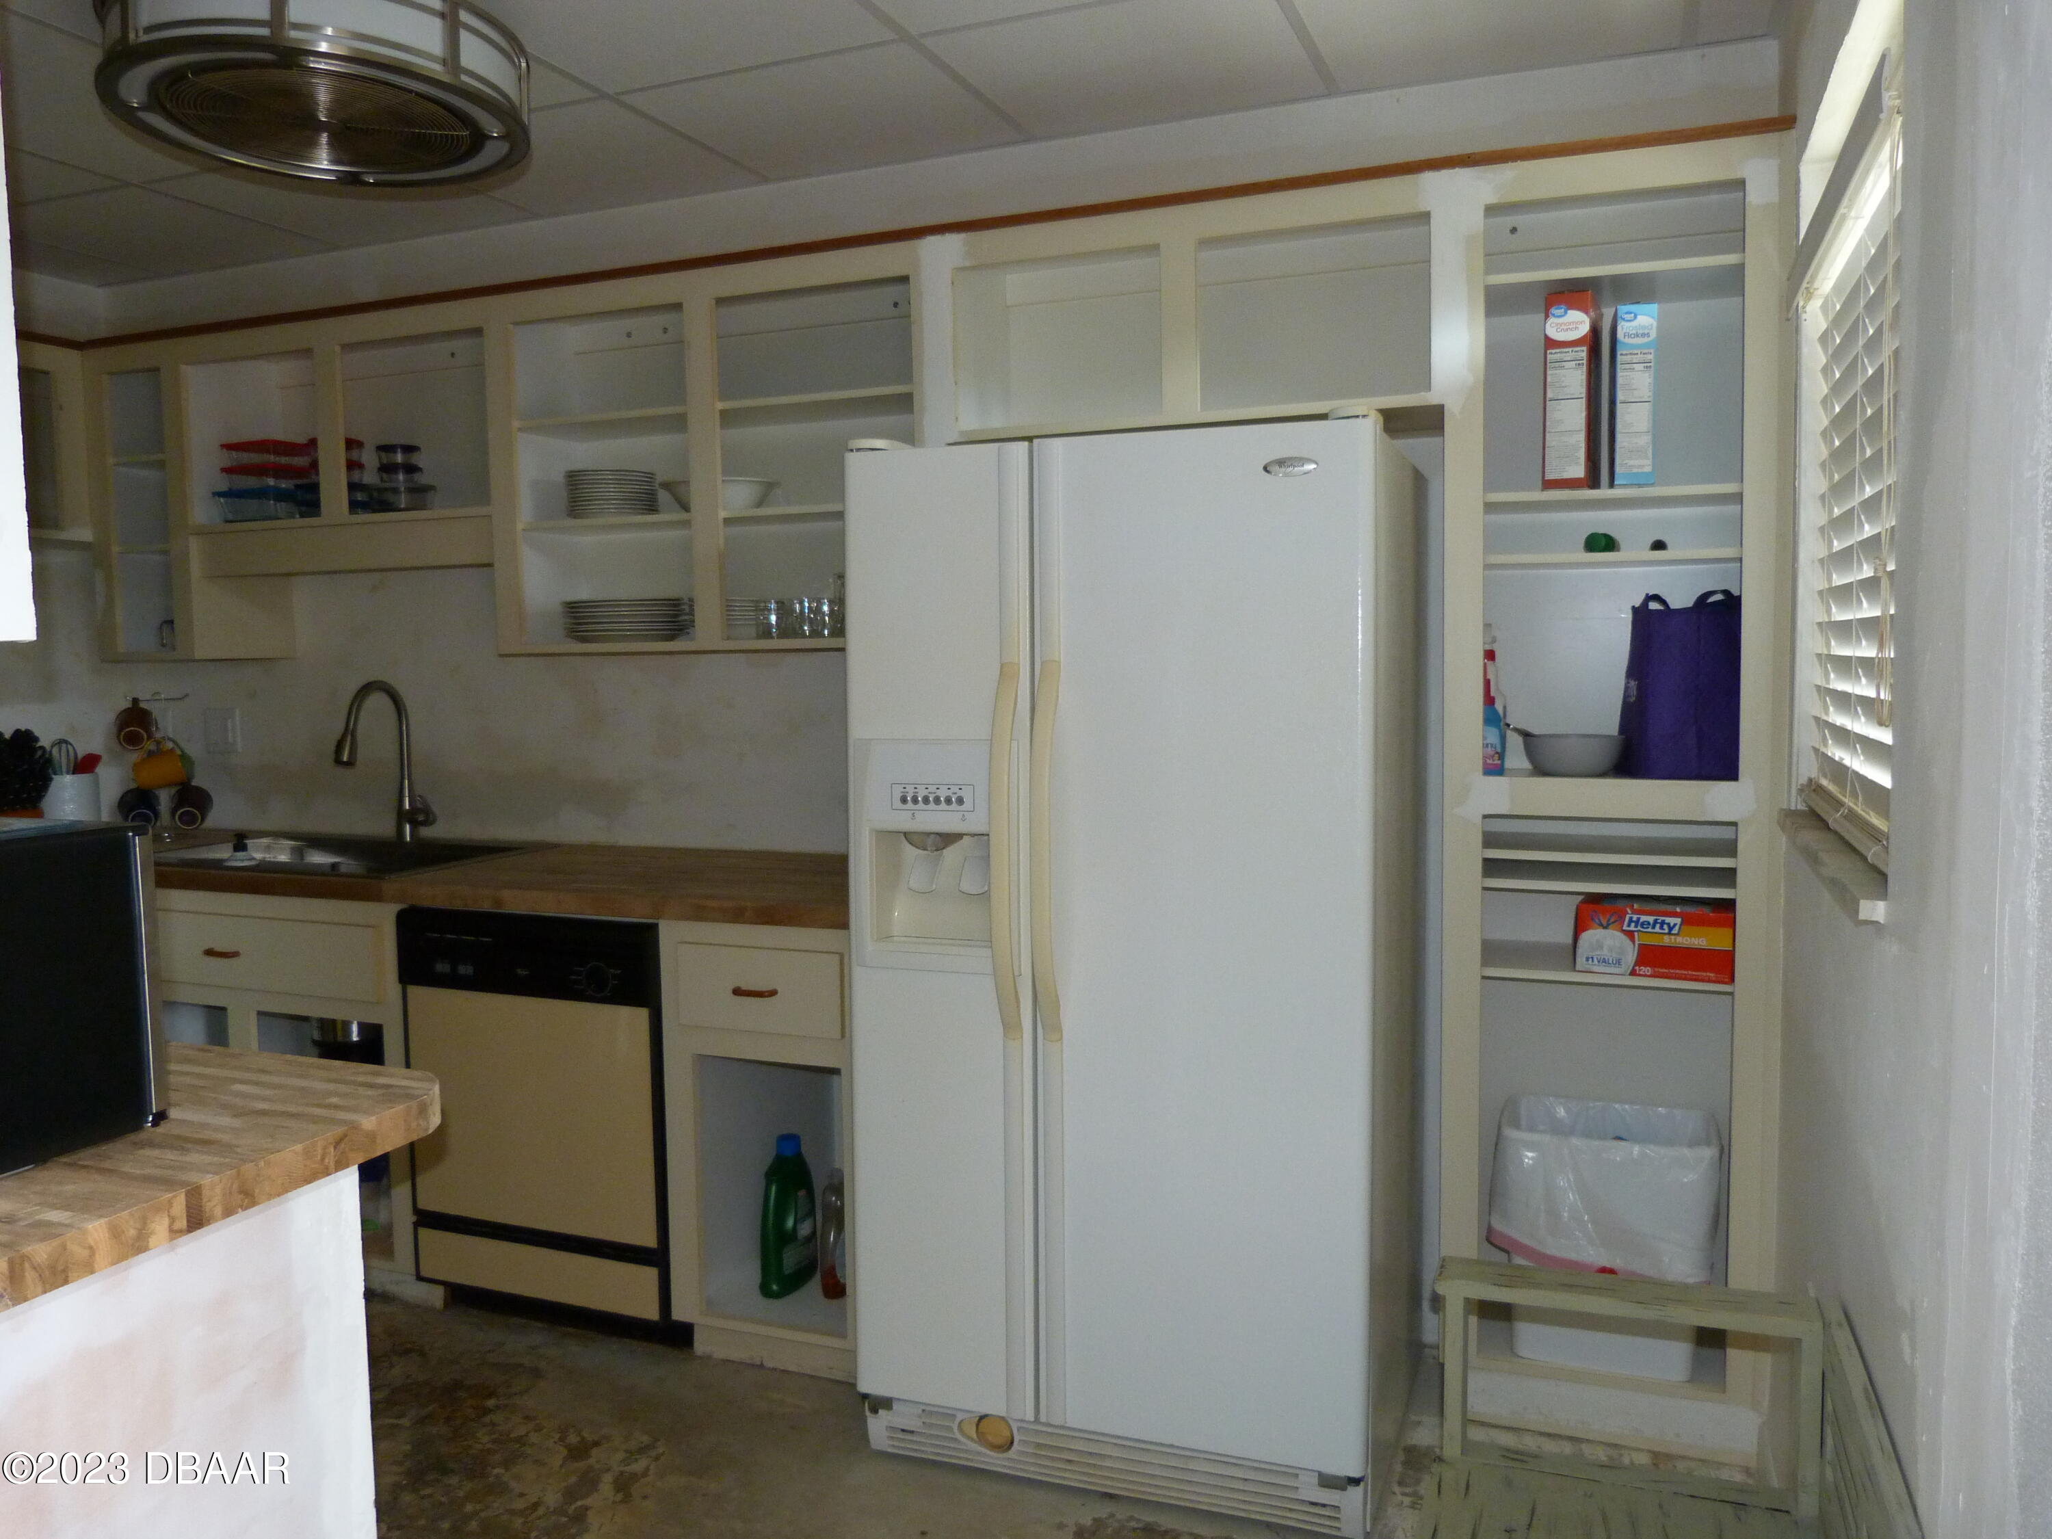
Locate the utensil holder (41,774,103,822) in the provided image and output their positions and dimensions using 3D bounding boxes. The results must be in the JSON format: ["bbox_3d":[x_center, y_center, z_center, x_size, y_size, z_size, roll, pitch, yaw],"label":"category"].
[{"bbox_3d":[-2.330,0.099,3.615,0.138,0.163,0.138,1,4,22],"label":"utensil holder"}]

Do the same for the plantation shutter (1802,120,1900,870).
[{"bbox_3d":[0.944,-0.276,1.651,0.055,0.710,0.800,1,4,22],"label":"plantation shutter"}]

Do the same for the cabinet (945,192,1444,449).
[{"bbox_3d":[0.322,-0.787,2.683,0.883,0.370,0.305,1,4,22],"label":"cabinet"}]

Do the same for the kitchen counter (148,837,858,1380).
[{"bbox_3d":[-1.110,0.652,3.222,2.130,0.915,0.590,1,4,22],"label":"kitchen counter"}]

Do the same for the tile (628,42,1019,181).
[{"bbox_3d":[-0.373,-1.245,2.817,0.608,0.020,0.516,1,4,22],"label":"tile"}]

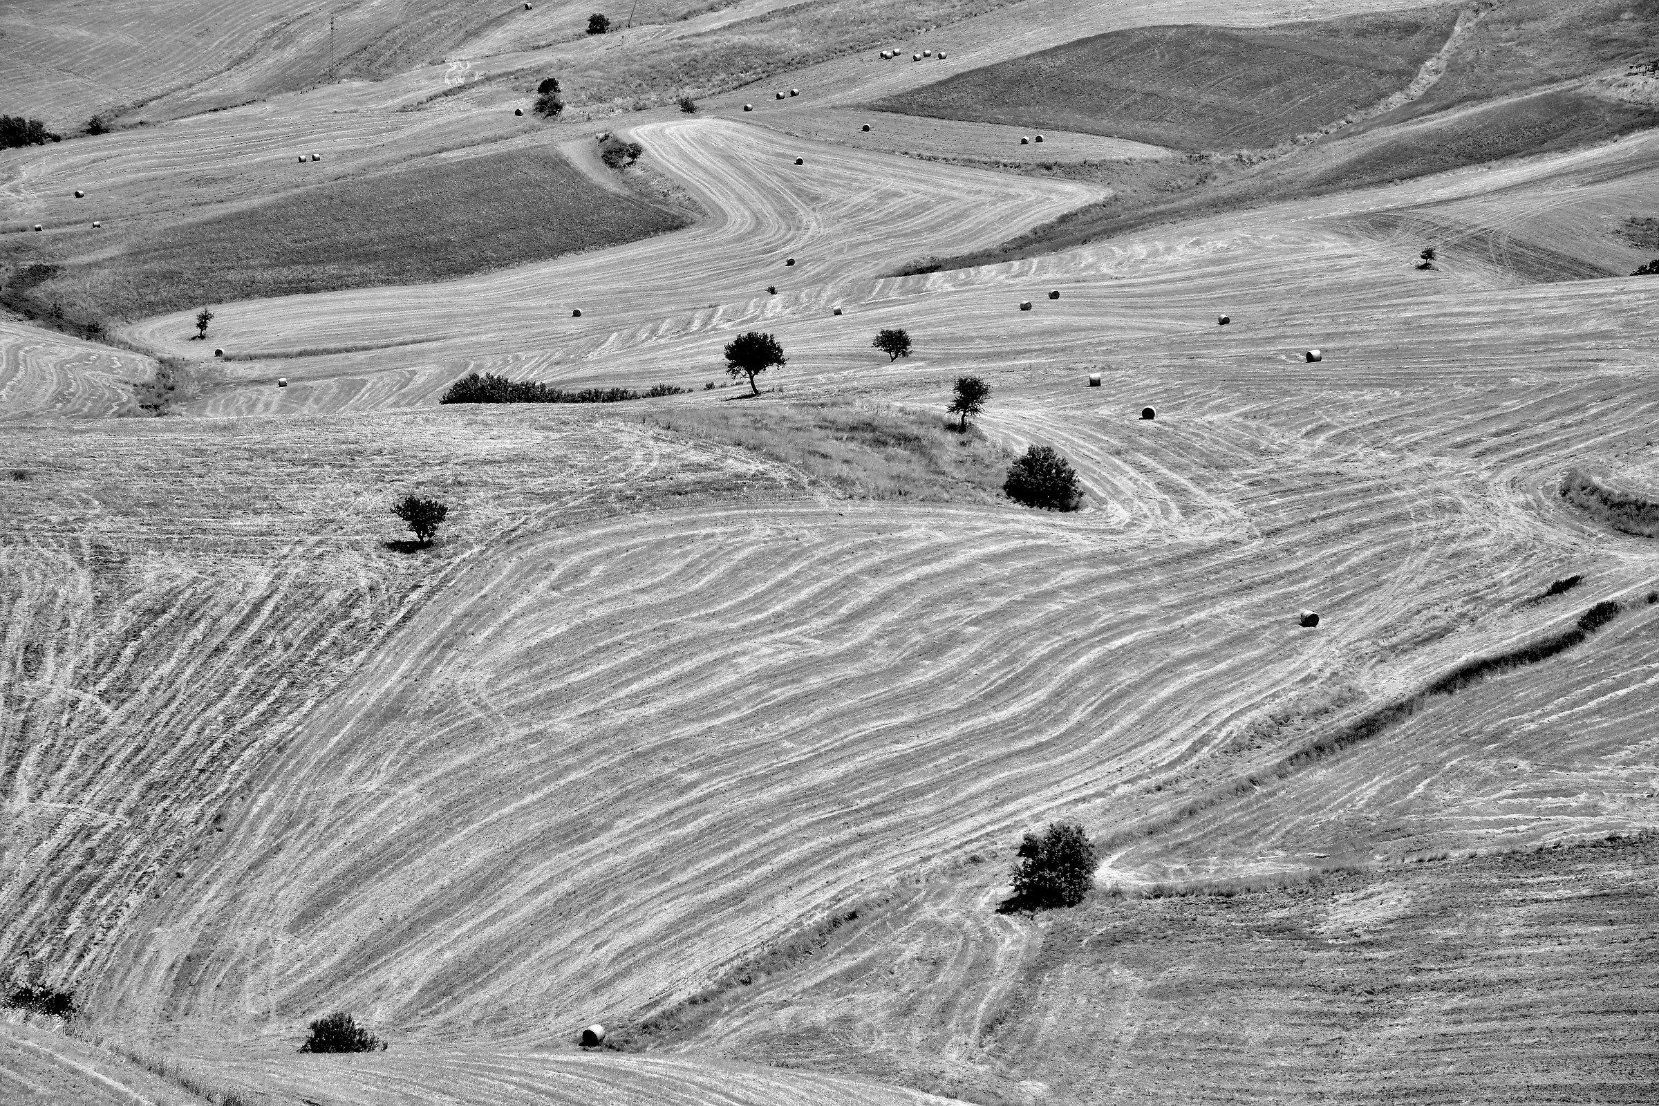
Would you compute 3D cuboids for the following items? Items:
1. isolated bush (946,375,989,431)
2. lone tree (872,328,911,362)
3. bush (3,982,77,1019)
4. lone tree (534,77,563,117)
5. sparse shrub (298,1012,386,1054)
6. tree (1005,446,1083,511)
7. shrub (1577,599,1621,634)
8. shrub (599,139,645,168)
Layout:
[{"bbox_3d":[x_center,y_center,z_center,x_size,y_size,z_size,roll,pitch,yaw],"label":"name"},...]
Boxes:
[{"bbox_3d":[16.294,-17.595,850.000,5.025,6.289,4.774,0,10,0],"label":"isolated bush"},{"bbox_3d":[8.599,-28.855,1000.000,5.195,4.473,4.936,0,10,0],"label":"lone tree"},{"bbox_3d":[-70.430,39.882,645.000,6.702,2.978,4.356,0,10,0],"label":"bush"},{"bbox_3d":[-61.671,-100.166,1590.000,6.267,7.851,5.953,0,10,0],"label":"lone tree"},{"bbox_3d":[-43.169,42.555,640.000,7.567,3.705,6.054,0,10,0],"label":"sparse shrub"},{"bbox_3d":[23.577,-8.388,800.000,8.599,6.800,8.169,0,10,0],"label":"tree"},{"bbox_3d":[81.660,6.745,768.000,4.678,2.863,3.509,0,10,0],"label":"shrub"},{"bbox_3d":[-43.291,-83.494,1515.000,9.228,5.621,6.921,0,10,0],"label":"shrub"}]

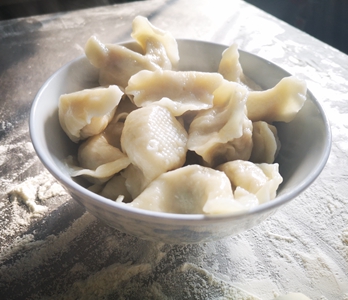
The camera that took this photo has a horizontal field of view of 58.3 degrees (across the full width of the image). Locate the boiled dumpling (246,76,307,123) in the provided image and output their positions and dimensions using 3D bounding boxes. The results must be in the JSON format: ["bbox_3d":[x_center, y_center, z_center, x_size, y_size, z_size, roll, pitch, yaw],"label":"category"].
[{"bbox_3d":[0.062,-0.030,0.196,0.047,0.028,0.027,-8,45,-13],"label":"boiled dumpling"}]

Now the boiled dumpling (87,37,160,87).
[{"bbox_3d":[-0.036,-0.060,0.226,0.055,0.034,0.029,17,45,12],"label":"boiled dumpling"}]

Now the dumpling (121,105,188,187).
[{"bbox_3d":[-0.011,-0.002,0.172,0.037,0.032,0.045,-8,45,-13],"label":"dumpling"}]

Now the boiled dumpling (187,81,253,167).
[{"bbox_3d":[0.028,-0.015,0.186,0.037,0.034,0.047,20,45,15],"label":"boiled dumpling"}]

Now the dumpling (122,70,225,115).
[{"bbox_3d":[0.000,-0.035,0.193,0.060,0.027,0.031,1,43,-4],"label":"dumpling"}]

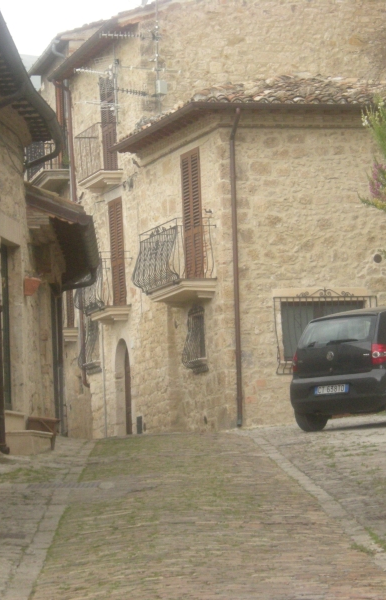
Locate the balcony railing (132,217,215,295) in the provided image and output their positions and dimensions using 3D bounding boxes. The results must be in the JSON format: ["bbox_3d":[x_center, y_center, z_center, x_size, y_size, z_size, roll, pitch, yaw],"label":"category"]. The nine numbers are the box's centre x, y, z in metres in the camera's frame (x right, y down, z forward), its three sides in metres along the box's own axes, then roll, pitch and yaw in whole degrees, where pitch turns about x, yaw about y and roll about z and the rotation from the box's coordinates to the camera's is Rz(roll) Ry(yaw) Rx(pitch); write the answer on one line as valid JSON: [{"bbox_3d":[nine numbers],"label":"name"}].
[{"bbox_3d":[-0.281,-0.675,38.106,0.709,1.028,1.768,0,-7,-20],"label":"balcony railing"}]

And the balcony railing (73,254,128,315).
[{"bbox_3d":[-1.815,-0.321,46.548,0.740,1.057,1.330,-1,-7,-19],"label":"balcony railing"}]

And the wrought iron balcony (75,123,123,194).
[{"bbox_3d":[-1.877,-2.772,47.004,0.470,1.224,1.480,-1,-7,-19],"label":"wrought iron balcony"}]

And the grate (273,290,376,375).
[{"bbox_3d":[2.106,0.506,37.386,1.757,1.357,0.185,0,-7,-20],"label":"grate"}]

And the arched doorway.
[{"bbox_3d":[-1.107,1.586,41.790,0.257,1.809,0.904,0,-7,-20],"label":"arched doorway"}]

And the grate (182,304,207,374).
[{"bbox_3d":[0.003,0.630,38.078,0.185,1.120,0.771,0,-7,-20],"label":"grate"}]

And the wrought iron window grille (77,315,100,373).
[{"bbox_3d":[-2.171,0.872,48.373,0.240,1.034,0.860,-1,-7,-19],"label":"wrought iron window grille"}]

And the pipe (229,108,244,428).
[{"bbox_3d":[0.712,-0.518,36.929,0.113,5.016,0.329,0,-7,-20],"label":"pipe"}]

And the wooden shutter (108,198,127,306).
[{"bbox_3d":[-1.377,-0.839,42.092,0.062,1.922,0.791,0,-7,-20],"label":"wooden shutter"}]

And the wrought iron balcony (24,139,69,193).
[{"bbox_3d":[-3.029,-2.926,49.576,0.650,1.050,1.350,0,-7,-20],"label":"wrought iron balcony"}]

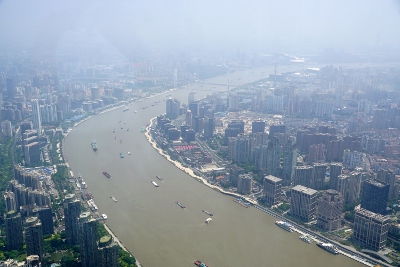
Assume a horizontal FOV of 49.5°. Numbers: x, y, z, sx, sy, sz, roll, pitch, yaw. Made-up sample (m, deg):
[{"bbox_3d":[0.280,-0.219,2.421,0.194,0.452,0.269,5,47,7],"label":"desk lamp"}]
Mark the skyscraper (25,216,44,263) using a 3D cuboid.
[{"bbox_3d":[-372.200,241.800,977.800,32.200,107.600,28.000,-6,17,-23],"label":"skyscraper"}]

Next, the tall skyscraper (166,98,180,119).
[{"bbox_3d":[-145.100,-140.000,2395.100,68.700,102.200,40.000,6,16,19],"label":"tall skyscraper"}]

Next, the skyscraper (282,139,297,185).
[{"bbox_3d":[297.010,95.590,1427.360,28.050,147.320,23.840,13,20,38],"label":"skyscraper"}]

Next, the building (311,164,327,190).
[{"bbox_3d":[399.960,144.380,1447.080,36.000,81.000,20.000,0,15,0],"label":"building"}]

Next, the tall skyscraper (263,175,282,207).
[{"bbox_3d":[217.020,170.950,1288.270,32.300,74.000,42.100,-14,21,-42],"label":"tall skyscraper"}]

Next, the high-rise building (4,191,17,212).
[{"bbox_3d":[-523.900,198.000,1198.700,23.000,71.300,26.000,-5,16,-19],"label":"high-rise building"}]

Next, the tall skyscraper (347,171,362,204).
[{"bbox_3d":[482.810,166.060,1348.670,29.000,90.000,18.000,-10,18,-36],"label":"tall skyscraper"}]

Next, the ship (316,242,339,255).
[{"bbox_3d":[312.400,278.100,1061.100,57.000,12.000,13.000,14,20,39],"label":"ship"}]

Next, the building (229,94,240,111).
[{"bbox_3d":[206.500,-181.200,2580.400,58.200,93.200,30.000,3,16,10],"label":"building"}]

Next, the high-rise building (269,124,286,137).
[{"bbox_3d":[336.970,10.790,1869.950,64.880,78.000,32.440,3,15,8],"label":"high-rise building"}]

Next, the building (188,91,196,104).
[{"bbox_3d":[-50.800,-213.800,2687.000,30.700,93.100,32.000,3,16,10],"label":"building"}]

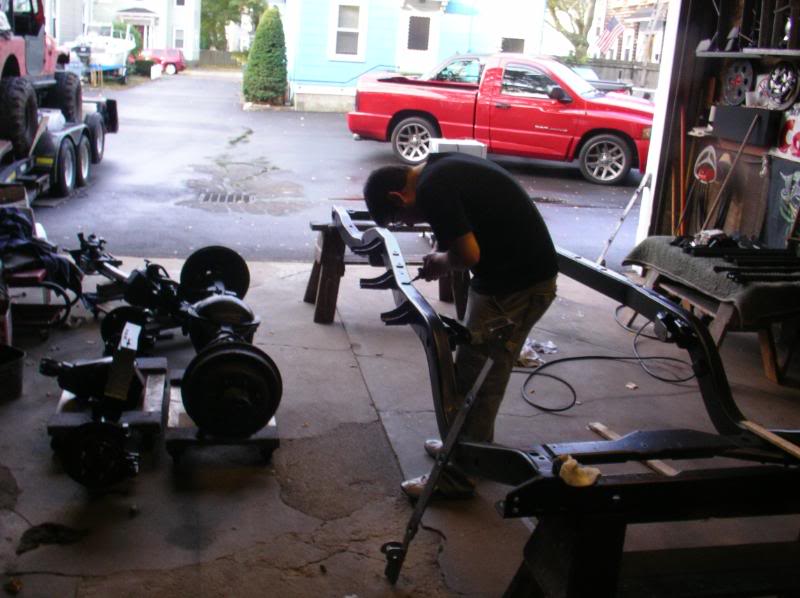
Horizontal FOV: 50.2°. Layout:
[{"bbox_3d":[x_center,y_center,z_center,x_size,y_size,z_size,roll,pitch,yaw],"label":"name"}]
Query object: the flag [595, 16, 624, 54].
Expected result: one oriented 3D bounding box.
[{"bbox_3d":[9.321,-11.723,38.000,0.850,1.450,0.250,42,21,-2],"label":"flag"}]

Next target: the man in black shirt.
[{"bbox_3d":[0.215,0.079,3.350,0.750,1.290,0.560,3,15,-4],"label":"man in black shirt"}]

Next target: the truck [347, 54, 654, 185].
[{"bbox_3d":[1.899,-3.070,14.156,5.160,1.880,2.050,9,16,18],"label":"truck"}]

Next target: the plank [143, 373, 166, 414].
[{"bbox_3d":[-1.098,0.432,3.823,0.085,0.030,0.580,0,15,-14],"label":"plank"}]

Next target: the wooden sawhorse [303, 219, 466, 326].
[{"bbox_3d":[-0.090,-0.211,5.697,1.050,0.600,0.550,0,16,-16],"label":"wooden sawhorse"}]

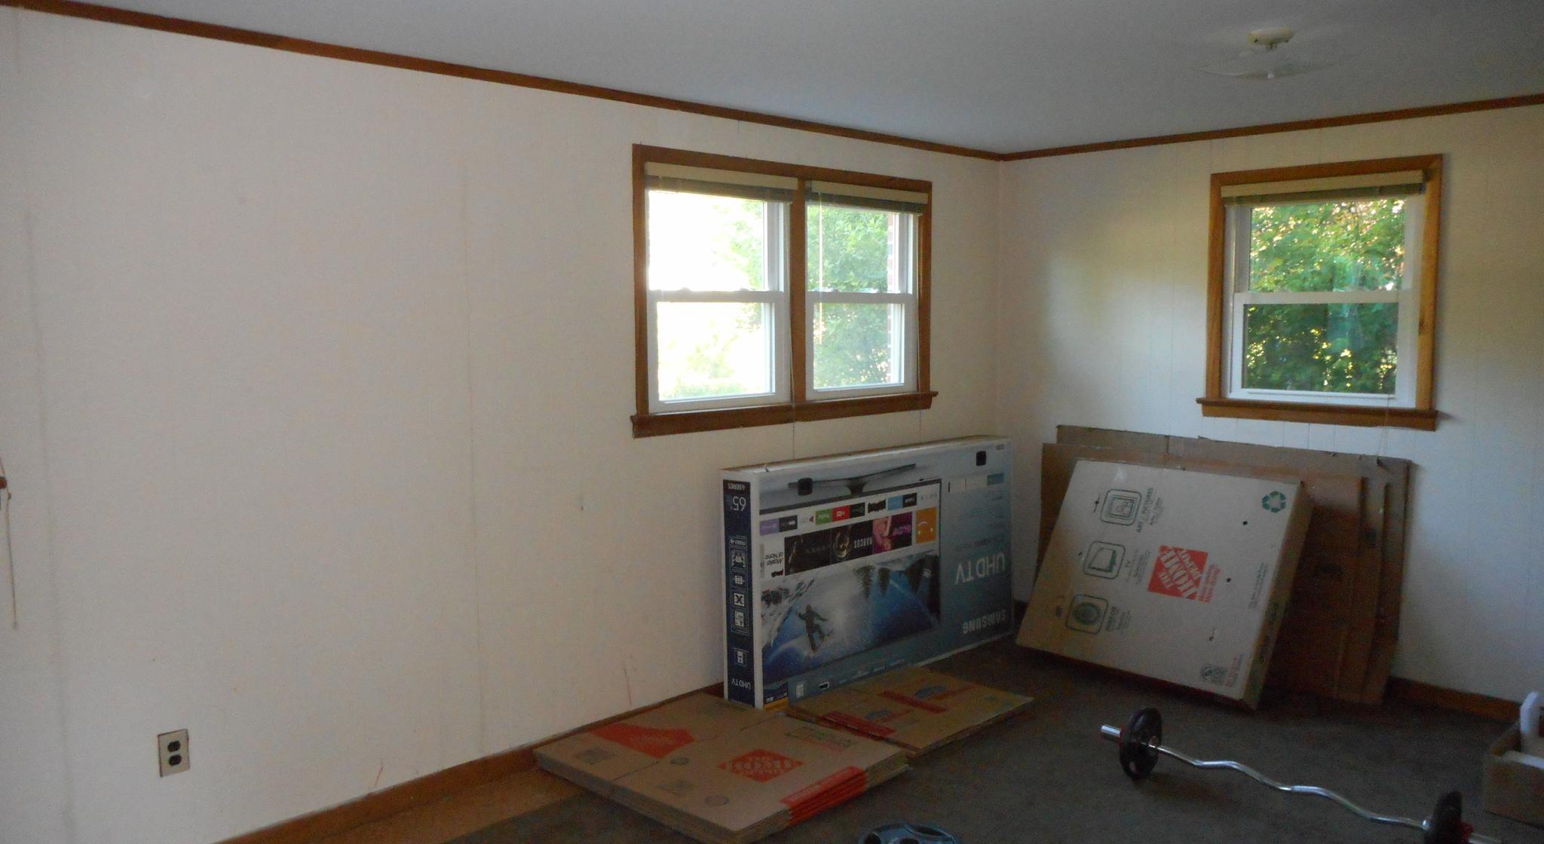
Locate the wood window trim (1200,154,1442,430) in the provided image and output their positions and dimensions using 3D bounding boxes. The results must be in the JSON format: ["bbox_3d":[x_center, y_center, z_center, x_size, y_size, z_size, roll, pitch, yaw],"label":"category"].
[{"bbox_3d":[2.140,-0.501,4.416,0.090,1.018,0.902,-6,8,-44],"label":"wood window trim"}]

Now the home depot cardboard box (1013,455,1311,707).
[{"bbox_3d":[1.610,0.638,4.642,0.971,0.884,0.158,6,-24,45],"label":"home depot cardboard box"}]

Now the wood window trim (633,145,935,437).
[{"bbox_3d":[0.120,-0.518,4.541,1.742,1.029,0.100,-6,8,-44],"label":"wood window trim"}]

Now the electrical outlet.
[{"bbox_3d":[-1.590,0.881,2.970,0.071,0.115,0.012,-6,8,-44],"label":"electrical outlet"}]

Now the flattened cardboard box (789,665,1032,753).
[{"bbox_3d":[0.547,1.082,4.277,0.741,0.030,0.599,-6,8,-44],"label":"flattened cardboard box"}]

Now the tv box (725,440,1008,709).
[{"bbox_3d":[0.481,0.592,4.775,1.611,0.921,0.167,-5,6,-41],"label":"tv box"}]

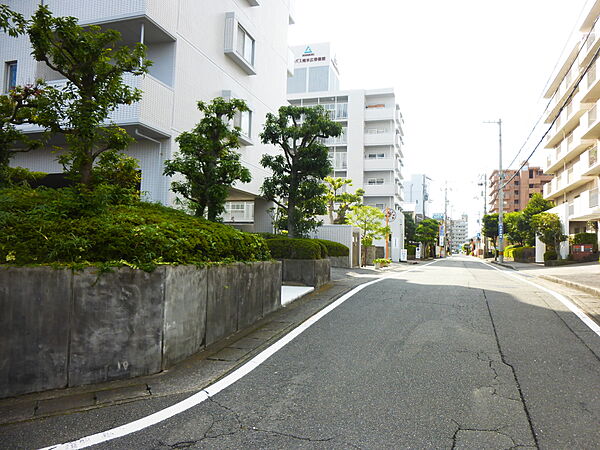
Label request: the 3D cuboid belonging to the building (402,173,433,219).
[{"bbox_3d":[28.950,-2.280,116.610,9.000,20.400,10.000,0,-3,18],"label":"building"}]

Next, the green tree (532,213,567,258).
[{"bbox_3d":[22.940,0.990,40.000,3.300,4.290,3.300,0,-3,18],"label":"green tree"}]

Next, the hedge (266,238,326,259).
[{"bbox_3d":[-0.254,0.831,14.700,2.100,0.740,2.300,0,-3,17],"label":"hedge"}]

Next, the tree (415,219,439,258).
[{"bbox_3d":[16.930,1.770,58.000,3.200,5.290,3.200,0,-3,18],"label":"tree"}]

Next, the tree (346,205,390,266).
[{"bbox_3d":[4.790,0.790,30.500,3.100,4.330,3.100,0,-3,18],"label":"tree"}]

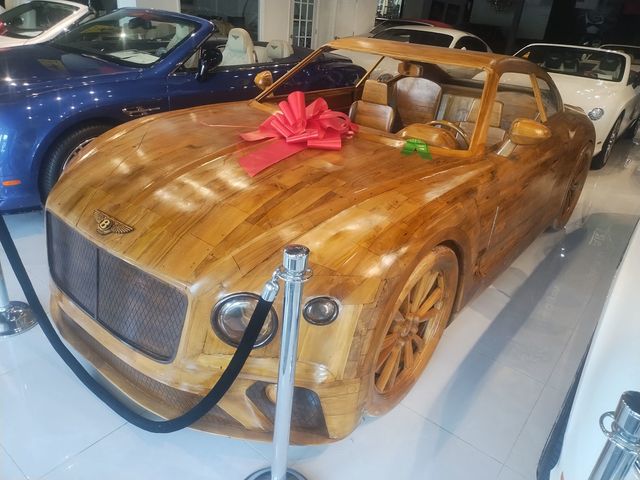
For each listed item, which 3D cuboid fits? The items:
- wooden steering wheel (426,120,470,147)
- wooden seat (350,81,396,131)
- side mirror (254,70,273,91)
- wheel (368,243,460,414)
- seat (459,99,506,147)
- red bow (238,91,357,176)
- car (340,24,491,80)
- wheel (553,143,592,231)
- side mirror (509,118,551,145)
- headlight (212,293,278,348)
[{"bbox_3d":[0.757,-0.565,2.866,0.370,0.370,0.100,23,51,33],"label":"wooden steering wheel"},{"bbox_3d":[0.277,-0.774,3.511,0.470,0.820,0.680,23,31,33],"label":"wooden seat"},{"bbox_3d":[-0.396,-1.136,3.260,0.120,0.135,0.200,-15,32,-36],"label":"side mirror"},{"bbox_3d":[0.317,0.350,1.952,0.220,0.735,0.735,23,31,33],"label":"wheel"},{"bbox_3d":[0.924,-0.495,3.054,0.470,0.820,0.680,23,31,33],"label":"seat"},{"bbox_3d":[-0.097,-0.525,2.159,0.560,0.260,0.480,5,26,-1],"label":"red bow"},{"bbox_3d":[1.793,-2.994,8.077,1.950,1.420,4.800,23,31,33],"label":"car"},{"bbox_3d":[2.108,-0.468,3.989,0.220,0.730,0.730,23,31,33],"label":"wheel"},{"bbox_3d":[1.024,-0.524,2.256,0.200,0.135,0.120,17,28,23],"label":"side mirror"},{"bbox_3d":[-0.227,0.239,1.454,0.215,0.205,0.100,10,26,10],"label":"headlight"}]

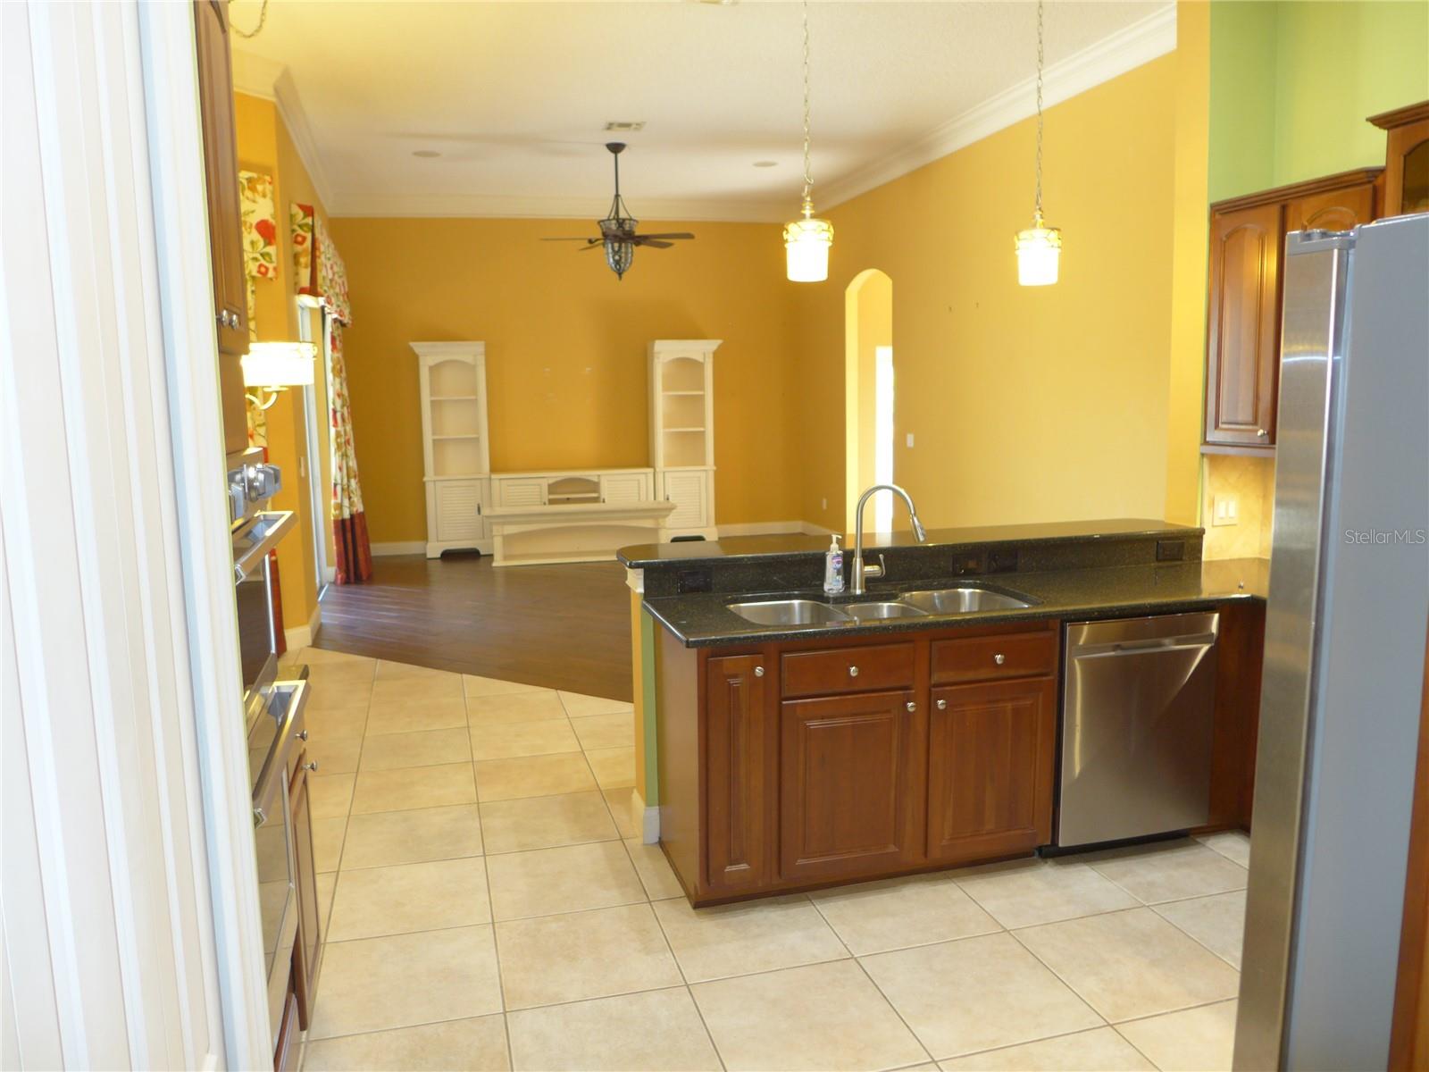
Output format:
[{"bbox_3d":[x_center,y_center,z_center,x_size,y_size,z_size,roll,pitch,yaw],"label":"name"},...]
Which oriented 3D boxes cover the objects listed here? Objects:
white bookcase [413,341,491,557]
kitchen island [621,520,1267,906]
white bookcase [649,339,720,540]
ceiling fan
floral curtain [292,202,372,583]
[{"bbox_3d":[-2.694,-0.887,10.152,0.700,2.150,0.400,-3,8,-16],"label":"white bookcase"},{"bbox_3d":[0.891,0.550,3.898,2.512,1.013,1.193,-3,8,-16],"label":"kitchen island"},{"bbox_3d":[-0.326,-1.055,10.960,0.700,2.150,0.400,-3,8,-16],"label":"white bookcase"},{"bbox_3d":[-0.804,-2.725,8.351,1.308,1.106,1.268,-3,8,-16],"label":"ceiling fan"},{"bbox_3d":[-3.112,-0.960,8.143,0.263,2.938,2.629,-3,8,-16],"label":"floral curtain"}]

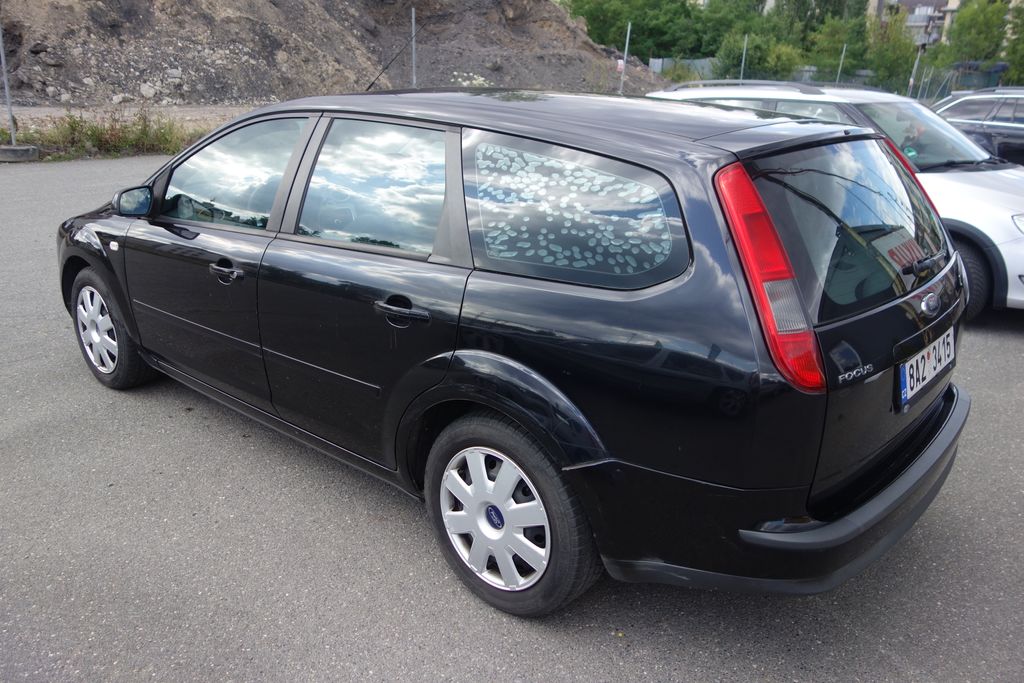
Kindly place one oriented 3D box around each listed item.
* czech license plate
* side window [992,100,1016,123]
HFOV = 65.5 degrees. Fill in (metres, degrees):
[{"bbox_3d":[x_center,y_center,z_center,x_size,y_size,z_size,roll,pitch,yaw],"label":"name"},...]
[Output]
[{"bbox_3d":[1.183,0.058,2.252,0.015,0.112,0.520,3,15,42],"label":"czech license plate"},{"bbox_3d":[7.415,-3.480,12.000,0.310,0.365,0.040,19,7,41],"label":"side window"}]

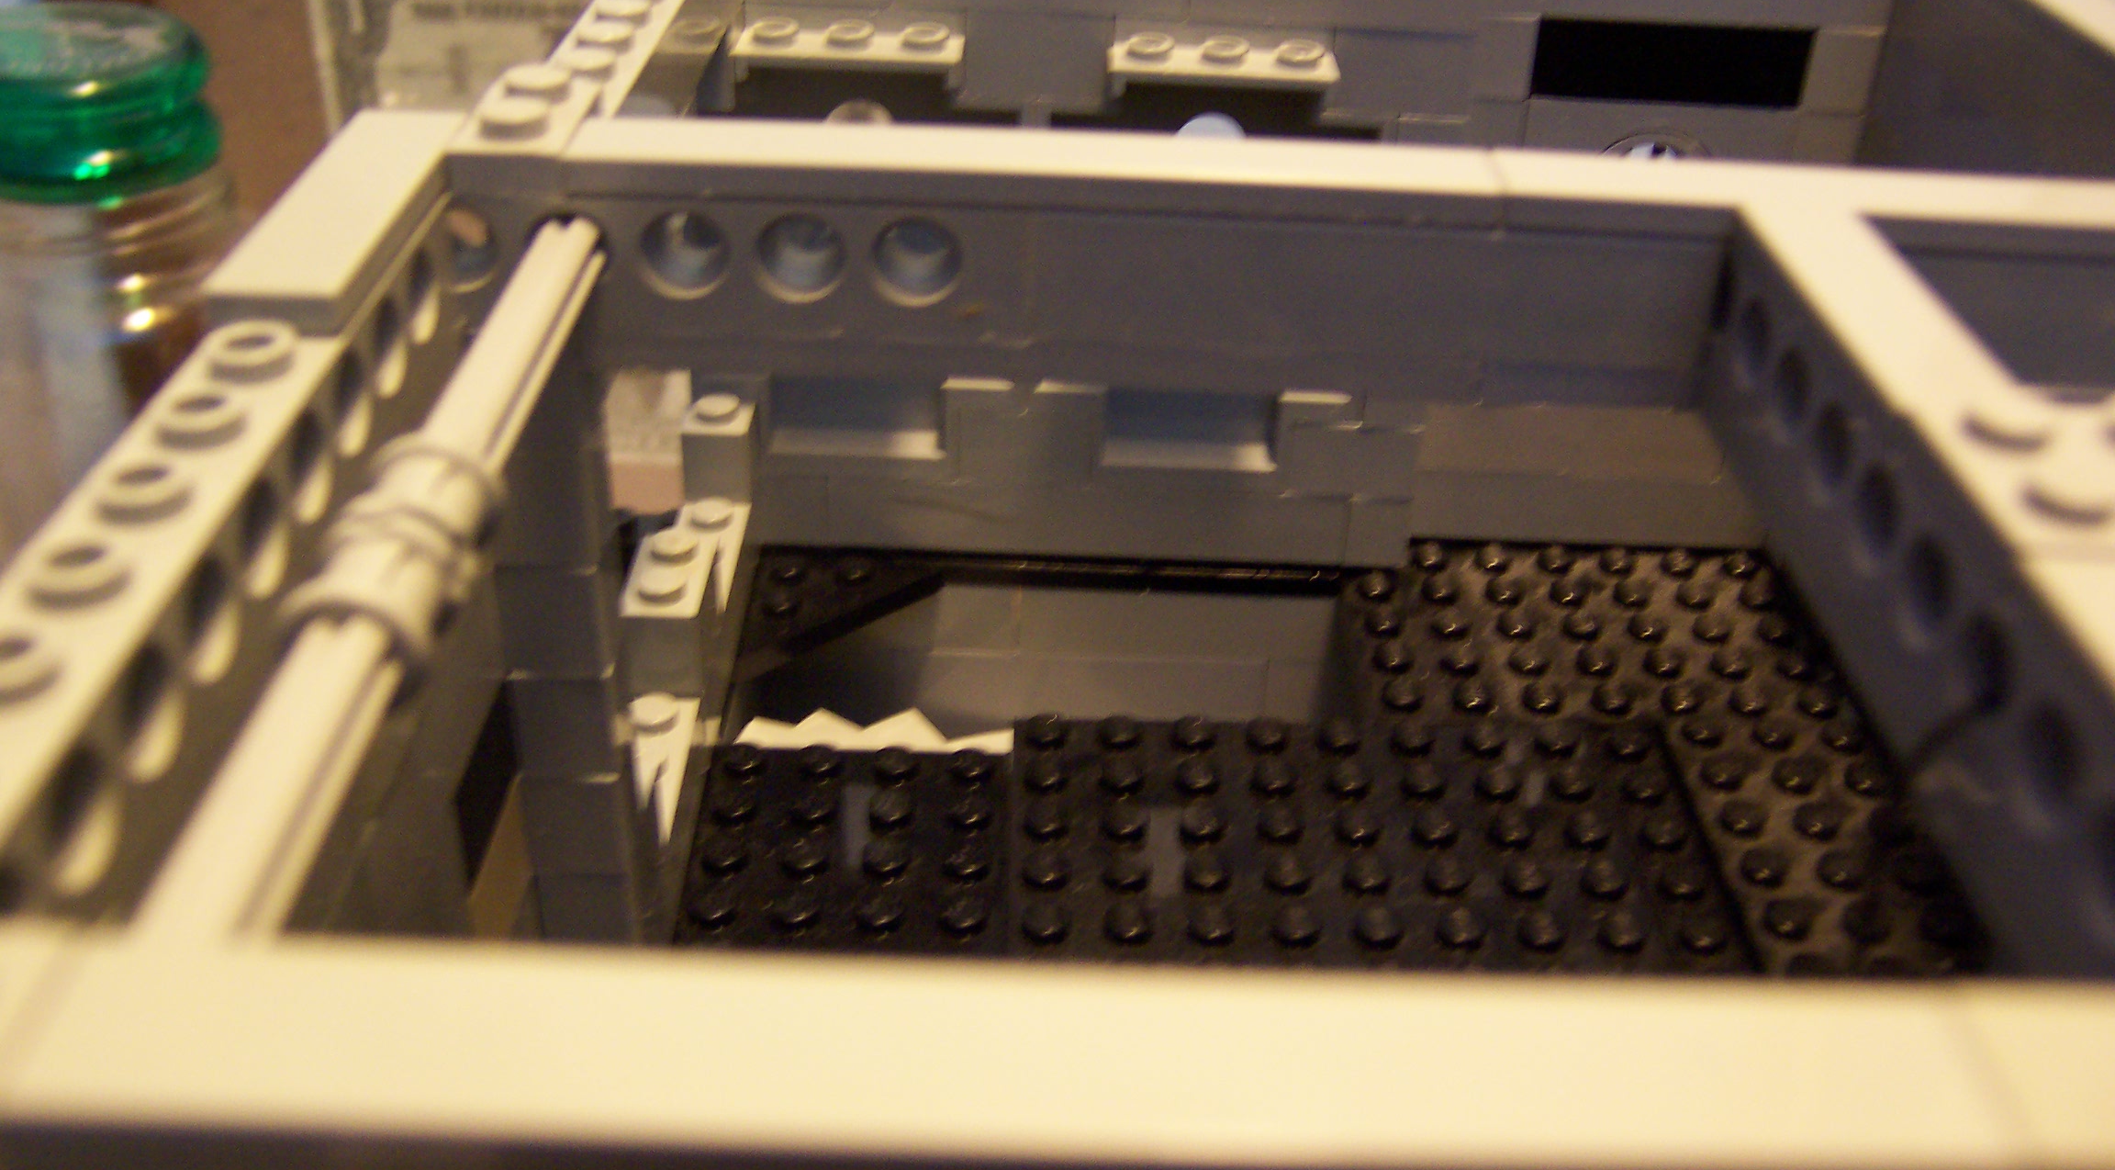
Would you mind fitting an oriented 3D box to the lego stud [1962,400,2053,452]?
[{"bbox_3d":[0.049,-0.008,0.105,0.005,0.002,0.005,2,31,-1],"label":"lego stud"}]

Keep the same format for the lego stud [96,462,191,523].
[{"bbox_3d":[-0.045,-0.005,0.100,0.005,0.002,0.005,1,31,-1],"label":"lego stud"}]

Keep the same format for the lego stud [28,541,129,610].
[{"bbox_3d":[-0.045,-0.001,0.094,0.005,0.002,0.005,1,31,-1],"label":"lego stud"}]

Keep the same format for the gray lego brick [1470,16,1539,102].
[{"bbox_3d":[0.052,-0.063,0.238,0.008,0.010,0.008,2,31,-1],"label":"gray lego brick"}]

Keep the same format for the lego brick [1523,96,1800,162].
[{"bbox_3d":[0.071,-0.054,0.243,0.032,0.010,0.008,2,31,-1],"label":"lego brick"}]

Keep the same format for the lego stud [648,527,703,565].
[{"bbox_3d":[-0.040,-0.004,0.210,0.005,0.002,0.005,1,31,-1],"label":"lego stud"}]

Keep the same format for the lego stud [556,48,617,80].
[{"bbox_3d":[-0.038,-0.042,0.162,0.005,0.002,0.005,2,31,-1],"label":"lego stud"}]

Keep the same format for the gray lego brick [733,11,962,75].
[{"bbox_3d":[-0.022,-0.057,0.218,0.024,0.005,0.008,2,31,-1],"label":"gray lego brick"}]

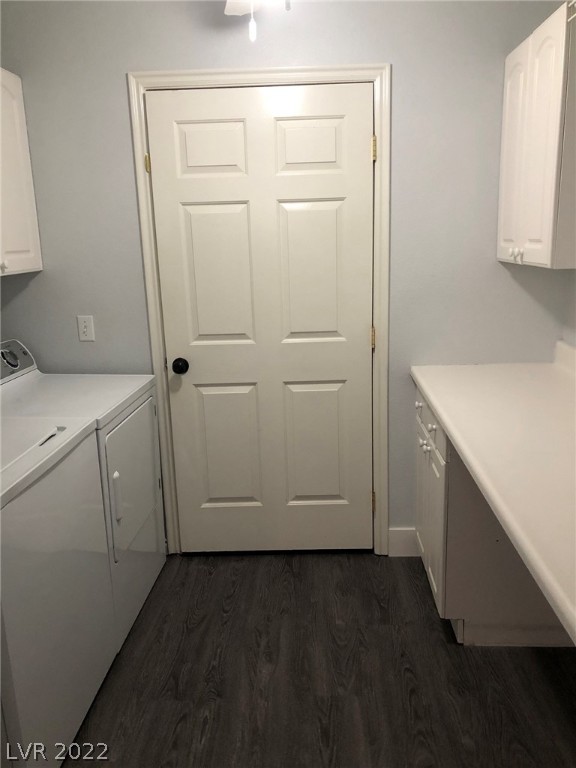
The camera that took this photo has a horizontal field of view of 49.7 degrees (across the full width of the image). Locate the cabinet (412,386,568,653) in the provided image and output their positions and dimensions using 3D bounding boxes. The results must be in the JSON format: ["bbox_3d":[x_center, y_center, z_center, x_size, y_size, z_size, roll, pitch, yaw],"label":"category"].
[{"bbox_3d":[0.864,0.457,2.486,0.612,0.875,0.648,-1,14,3],"label":"cabinet"}]

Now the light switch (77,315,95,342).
[{"bbox_3d":[-0.886,-0.242,2.733,0.071,0.116,0.010,-1,14,3],"label":"light switch"}]

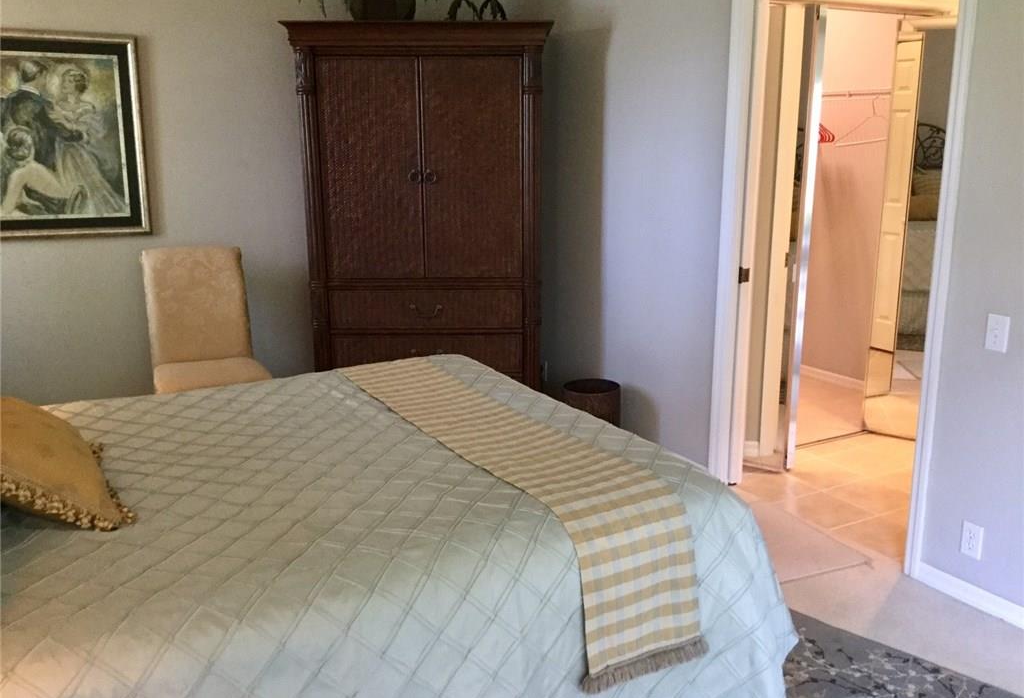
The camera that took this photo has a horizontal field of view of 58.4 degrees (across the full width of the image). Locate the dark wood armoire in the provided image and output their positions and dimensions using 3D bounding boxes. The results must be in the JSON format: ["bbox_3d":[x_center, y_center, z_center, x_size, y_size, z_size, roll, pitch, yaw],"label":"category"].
[{"bbox_3d":[-0.437,-0.552,4.651,1.215,2.024,0.600,0,13,-2],"label":"dark wood armoire"}]

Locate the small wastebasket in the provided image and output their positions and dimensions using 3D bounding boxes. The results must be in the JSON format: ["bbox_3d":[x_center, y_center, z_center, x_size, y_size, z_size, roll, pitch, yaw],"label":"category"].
[{"bbox_3d":[0.392,0.342,4.555,0.282,0.321,0.282,0,12,0],"label":"small wastebasket"}]

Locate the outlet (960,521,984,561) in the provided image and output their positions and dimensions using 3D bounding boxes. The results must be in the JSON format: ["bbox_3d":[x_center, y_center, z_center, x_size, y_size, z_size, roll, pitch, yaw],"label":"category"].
[{"bbox_3d":[1.500,0.625,2.993,0.008,0.115,0.070,-7,14,-29],"label":"outlet"}]

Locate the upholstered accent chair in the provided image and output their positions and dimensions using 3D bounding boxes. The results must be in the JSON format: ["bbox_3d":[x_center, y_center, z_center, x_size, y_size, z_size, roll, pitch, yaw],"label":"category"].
[{"bbox_3d":[-1.454,0.048,4.311,0.480,1.004,0.640,-5,13,-20],"label":"upholstered accent chair"}]

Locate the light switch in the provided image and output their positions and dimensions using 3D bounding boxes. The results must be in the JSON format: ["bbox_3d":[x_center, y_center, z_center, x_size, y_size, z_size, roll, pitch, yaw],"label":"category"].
[{"bbox_3d":[1.501,-0.049,2.838,0.010,0.115,0.070,-7,14,-29],"label":"light switch"}]

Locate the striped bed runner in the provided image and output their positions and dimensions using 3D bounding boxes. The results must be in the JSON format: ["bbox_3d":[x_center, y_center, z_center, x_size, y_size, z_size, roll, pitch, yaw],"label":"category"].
[{"bbox_3d":[-0.105,0.366,2.591,0.337,0.355,1.586,-7,14,-29],"label":"striped bed runner"}]

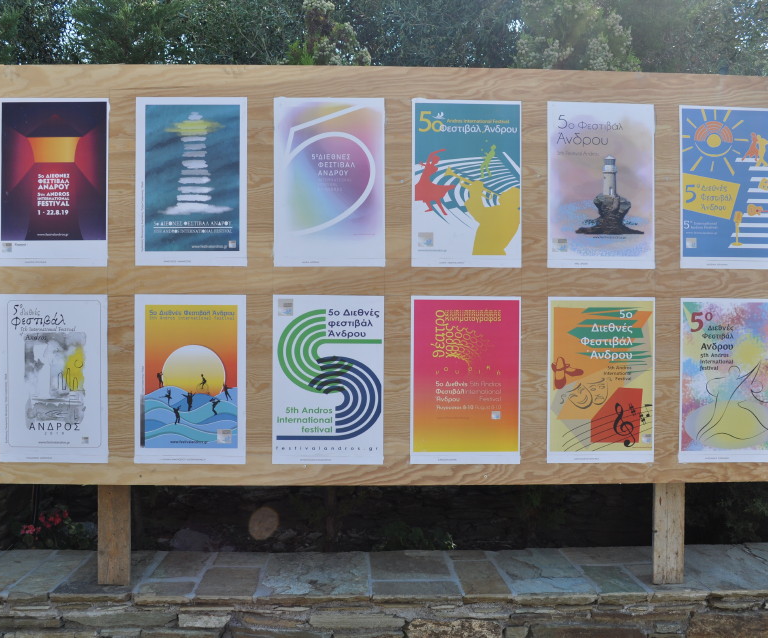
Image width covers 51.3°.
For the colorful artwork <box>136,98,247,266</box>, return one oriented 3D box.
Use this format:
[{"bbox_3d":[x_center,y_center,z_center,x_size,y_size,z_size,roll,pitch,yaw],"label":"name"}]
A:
[{"bbox_3d":[-0.571,-0.408,2.369,0.327,0.500,0.008,0,0,-2],"label":"colorful artwork"}]

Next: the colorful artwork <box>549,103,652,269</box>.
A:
[{"bbox_3d":[0.657,-0.404,2.415,0.327,0.500,0.008,0,0,-2],"label":"colorful artwork"}]

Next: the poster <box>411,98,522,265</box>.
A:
[{"bbox_3d":[0.248,-0.408,2.400,0.327,0.500,0.008,0,0,-2],"label":"poster"}]

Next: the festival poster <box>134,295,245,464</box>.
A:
[{"bbox_3d":[-0.574,0.177,2.364,0.327,0.500,0.008,0,0,-2],"label":"festival poster"}]

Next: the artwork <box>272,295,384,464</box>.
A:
[{"bbox_3d":[-0.166,0.181,2.380,0.327,0.500,0.008,0,0,-2],"label":"artwork"}]

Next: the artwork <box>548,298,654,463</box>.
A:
[{"bbox_3d":[0.656,0.184,2.411,0.327,0.500,0.008,0,0,-2],"label":"artwork"}]

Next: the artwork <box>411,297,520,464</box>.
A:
[{"bbox_3d":[0.246,0.183,2.395,0.327,0.500,0.008,1,0,-2],"label":"artwork"}]

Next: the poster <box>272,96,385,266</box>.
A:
[{"bbox_3d":[-0.162,-0.409,2.384,0.327,0.500,0.008,0,0,-2],"label":"poster"}]

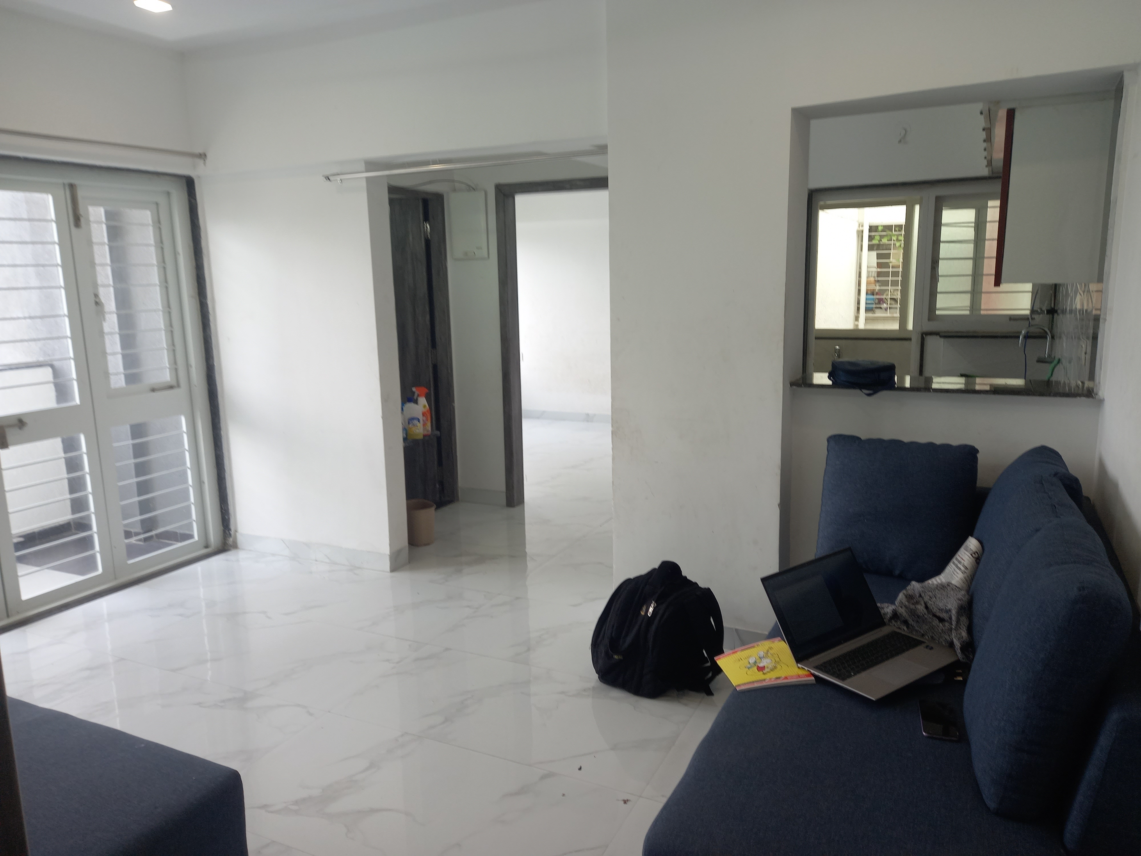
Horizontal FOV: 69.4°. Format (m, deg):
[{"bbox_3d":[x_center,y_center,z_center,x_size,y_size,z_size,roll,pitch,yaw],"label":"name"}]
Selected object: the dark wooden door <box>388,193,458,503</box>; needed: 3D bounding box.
[{"bbox_3d":[-0.991,-0.428,5.082,0.100,2.020,0.800,4,12,26],"label":"dark wooden door"}]

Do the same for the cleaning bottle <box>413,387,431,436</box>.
[{"bbox_3d":[-0.850,-0.095,4.760,0.105,0.280,0.065,-3,11,-7],"label":"cleaning bottle"}]

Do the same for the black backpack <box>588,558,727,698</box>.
[{"bbox_3d":[0.325,0.735,3.080,0.360,0.470,0.360,-8,13,-32],"label":"black backpack"}]

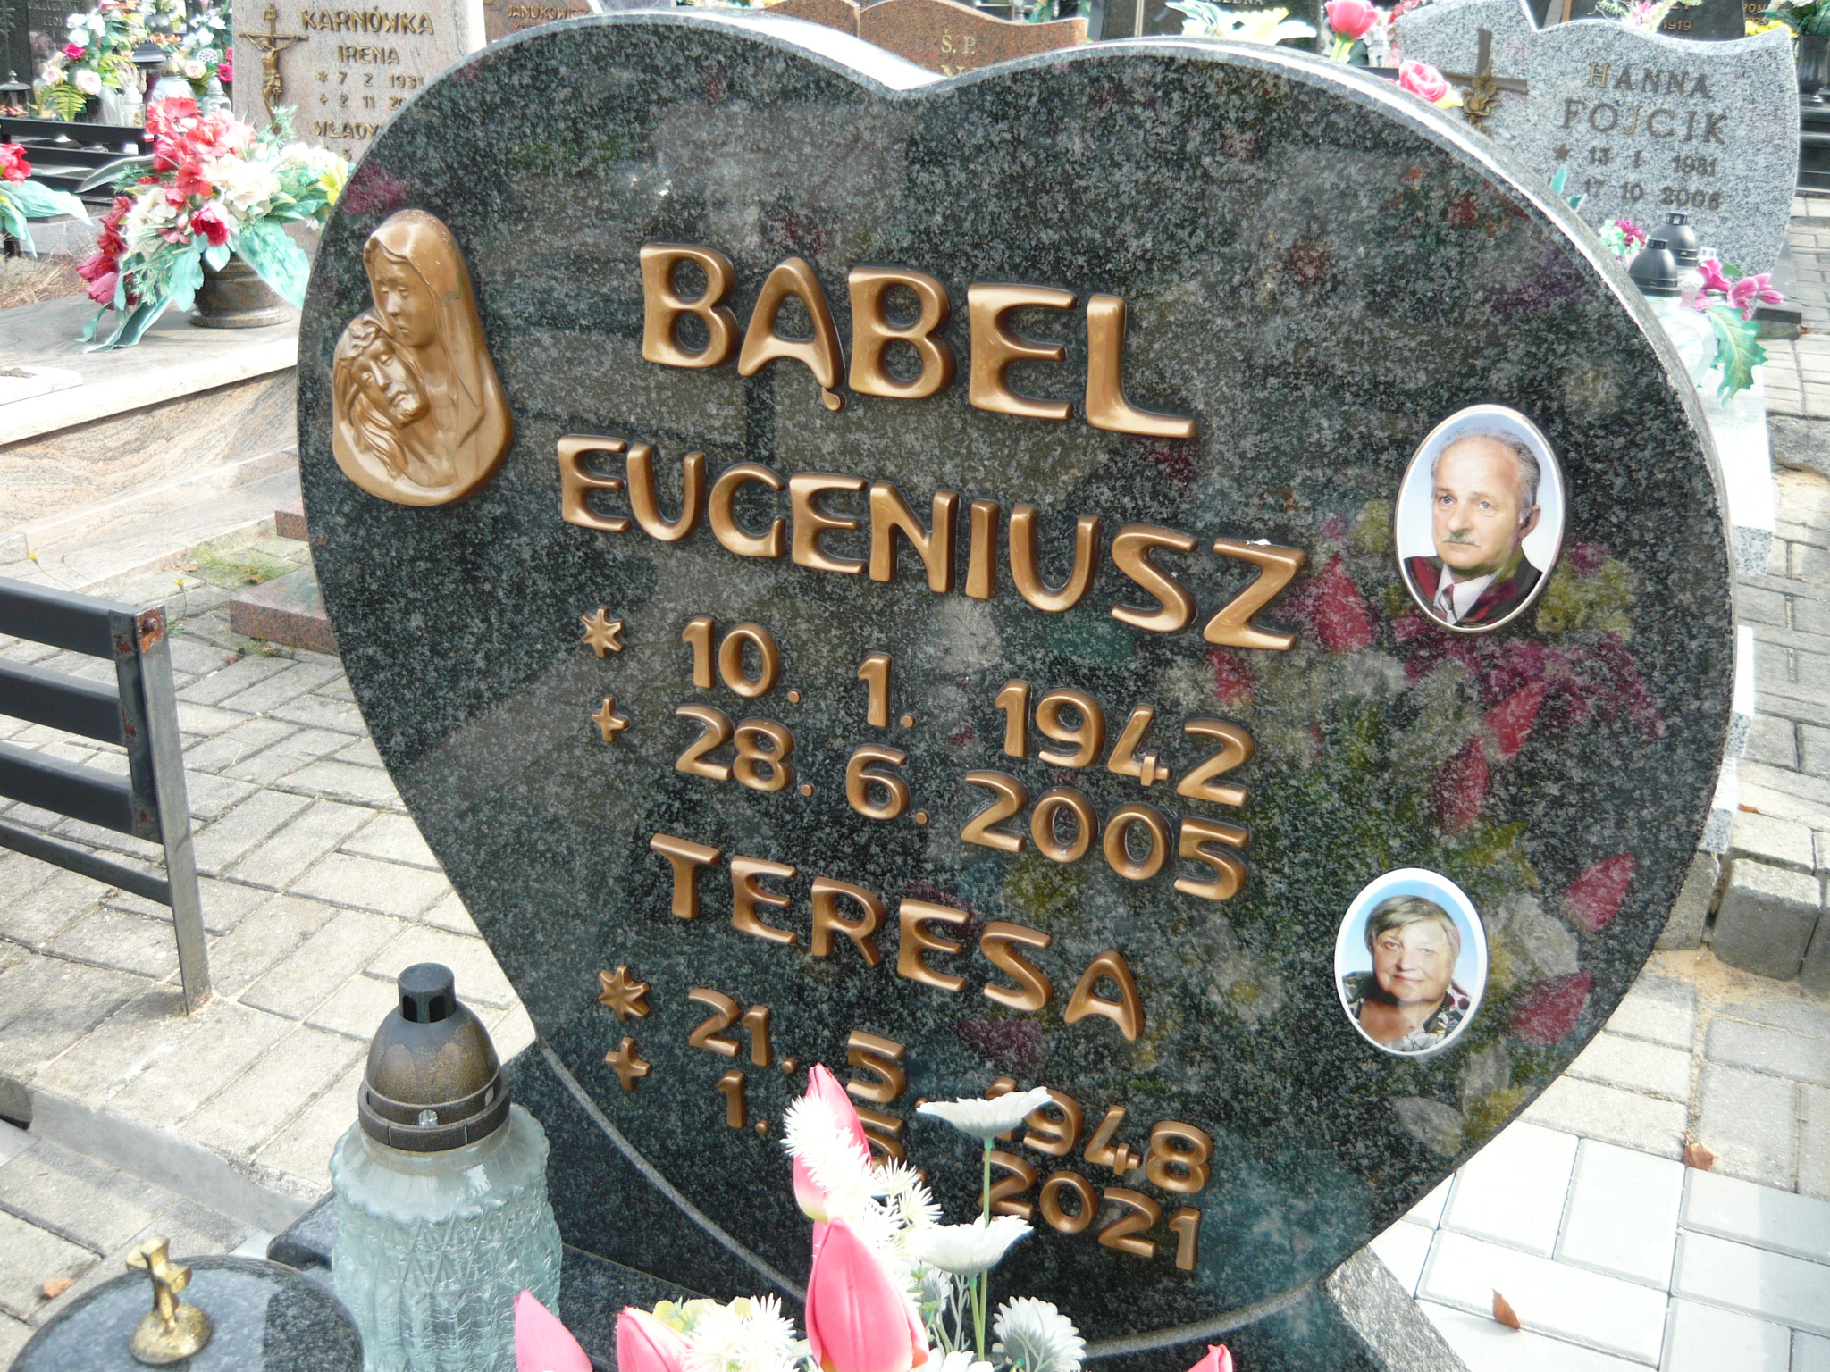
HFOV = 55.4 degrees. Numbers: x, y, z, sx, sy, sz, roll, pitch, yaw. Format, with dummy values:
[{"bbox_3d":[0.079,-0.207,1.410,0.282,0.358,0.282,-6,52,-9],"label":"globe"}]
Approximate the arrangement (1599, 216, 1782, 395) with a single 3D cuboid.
[{"bbox_3d":[1.440,-0.707,3.250,0.300,0.290,0.250,12,25,22],"label":"arrangement"}]

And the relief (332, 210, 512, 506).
[{"bbox_3d":[-0.295,-0.187,1.019,0.130,0.176,0.030,12,25,22],"label":"relief"}]

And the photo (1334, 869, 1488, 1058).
[{"bbox_3d":[0.253,0.141,0.891,0.075,0.109,0.010,12,25,22],"label":"photo"}]

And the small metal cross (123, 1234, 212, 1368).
[{"bbox_3d":[-0.354,0.284,0.818,0.037,0.060,0.037,12,25,22],"label":"small metal cross"}]

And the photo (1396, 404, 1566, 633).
[{"bbox_3d":[0.259,-0.077,0.798,0.075,0.109,0.010,12,25,22],"label":"photo"}]

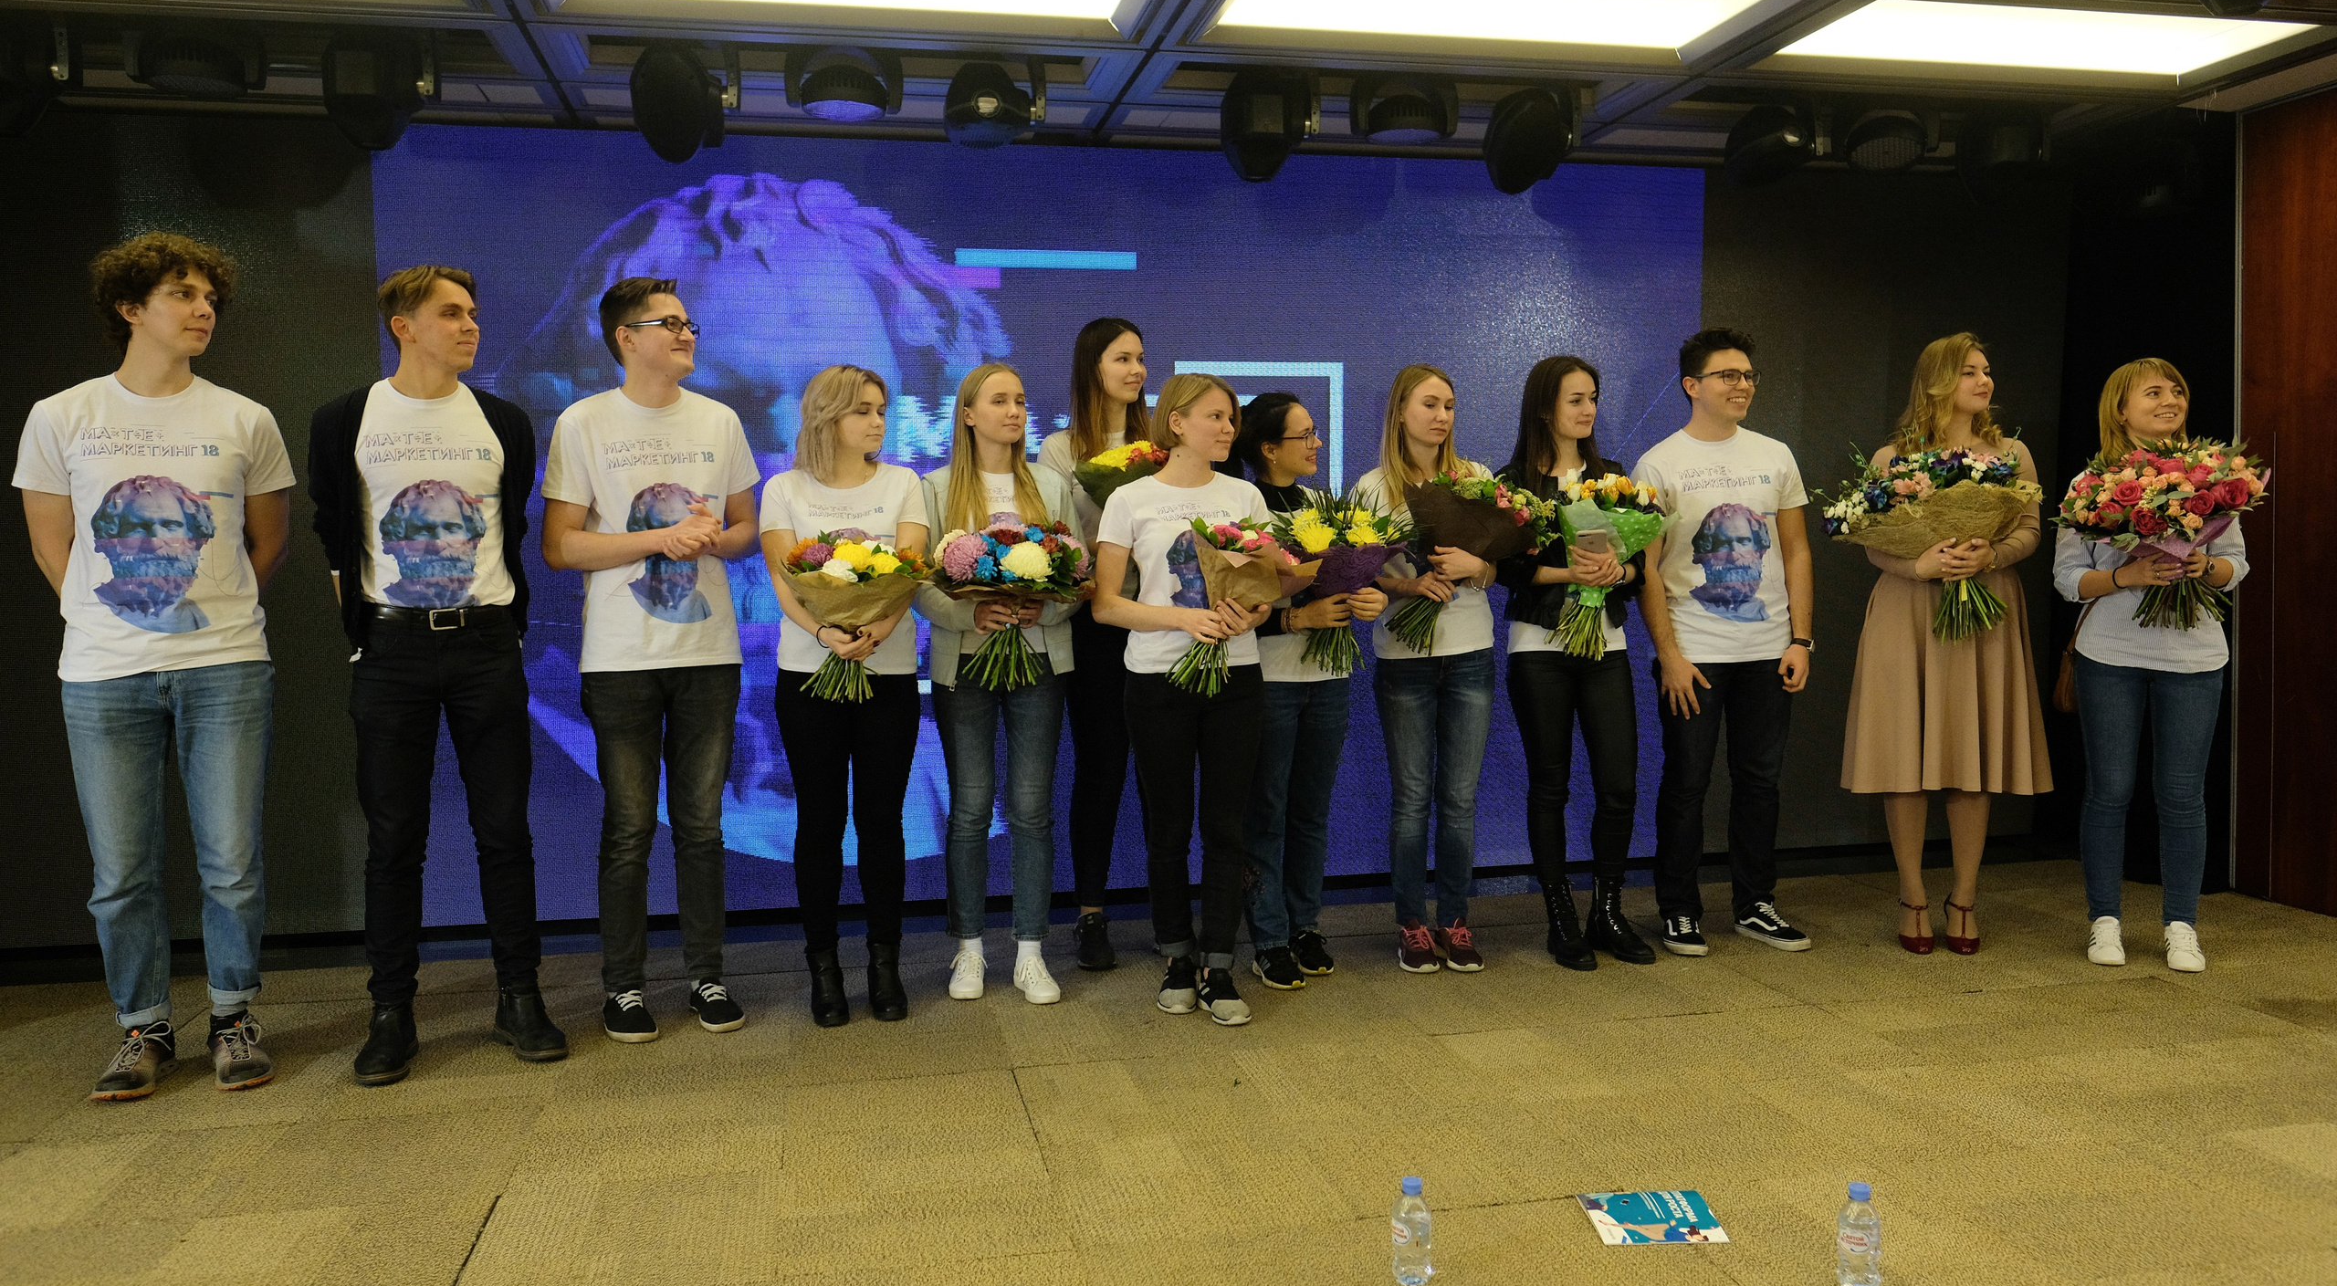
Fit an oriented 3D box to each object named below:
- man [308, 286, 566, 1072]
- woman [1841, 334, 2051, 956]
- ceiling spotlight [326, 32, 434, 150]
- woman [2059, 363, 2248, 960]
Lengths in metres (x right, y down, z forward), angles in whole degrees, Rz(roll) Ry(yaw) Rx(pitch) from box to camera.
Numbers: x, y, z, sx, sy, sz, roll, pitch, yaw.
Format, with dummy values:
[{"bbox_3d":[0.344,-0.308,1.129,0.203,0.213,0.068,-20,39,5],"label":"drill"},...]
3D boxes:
[{"bbox_3d":[-1.704,0.052,3.642,0.560,1.839,0.380,-2,3,-19],"label":"man"},{"bbox_3d":[2.209,-0.001,4.436,0.550,1.730,0.460,-1,3,4],"label":"woman"},{"bbox_3d":[-1.954,-1.375,3.854,0.250,0.280,0.250,-2,4,-12],"label":"ceiling spotlight"},{"bbox_3d":[2.678,0.055,4.221,0.480,1.640,0.370,0,4,16],"label":"woman"}]

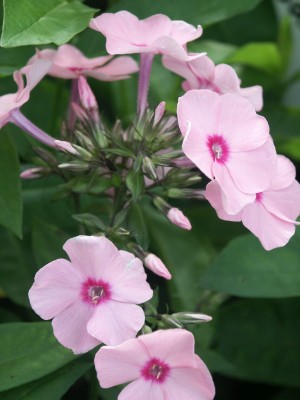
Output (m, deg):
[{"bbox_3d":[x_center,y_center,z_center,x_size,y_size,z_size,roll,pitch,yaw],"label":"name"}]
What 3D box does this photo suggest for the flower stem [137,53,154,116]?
[{"bbox_3d":[-0.001,-0.028,0.550,0.003,0.015,0.003,9,6,0],"label":"flower stem"}]

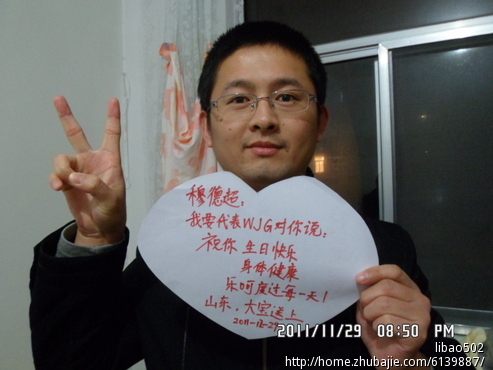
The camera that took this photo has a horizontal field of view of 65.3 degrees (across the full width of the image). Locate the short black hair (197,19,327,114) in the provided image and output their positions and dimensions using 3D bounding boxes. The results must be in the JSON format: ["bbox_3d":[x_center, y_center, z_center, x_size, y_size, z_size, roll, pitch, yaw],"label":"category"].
[{"bbox_3d":[0.024,-0.168,0.630,0.196,0.172,0.205,-2,-3,2],"label":"short black hair"}]

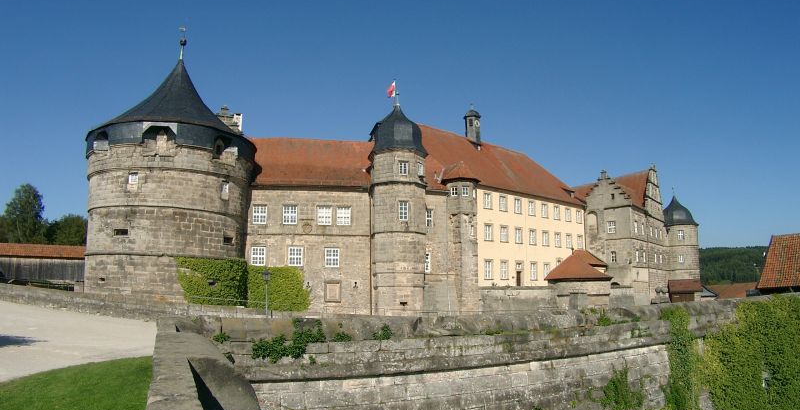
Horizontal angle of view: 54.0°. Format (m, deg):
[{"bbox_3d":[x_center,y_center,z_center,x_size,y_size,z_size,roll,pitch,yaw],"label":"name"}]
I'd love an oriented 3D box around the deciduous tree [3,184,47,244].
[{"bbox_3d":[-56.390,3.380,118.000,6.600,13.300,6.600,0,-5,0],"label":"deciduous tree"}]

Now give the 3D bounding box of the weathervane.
[{"bbox_3d":[-19.040,-14.270,69.000,0.800,3.000,0.500,0,-5,0],"label":"weathervane"}]

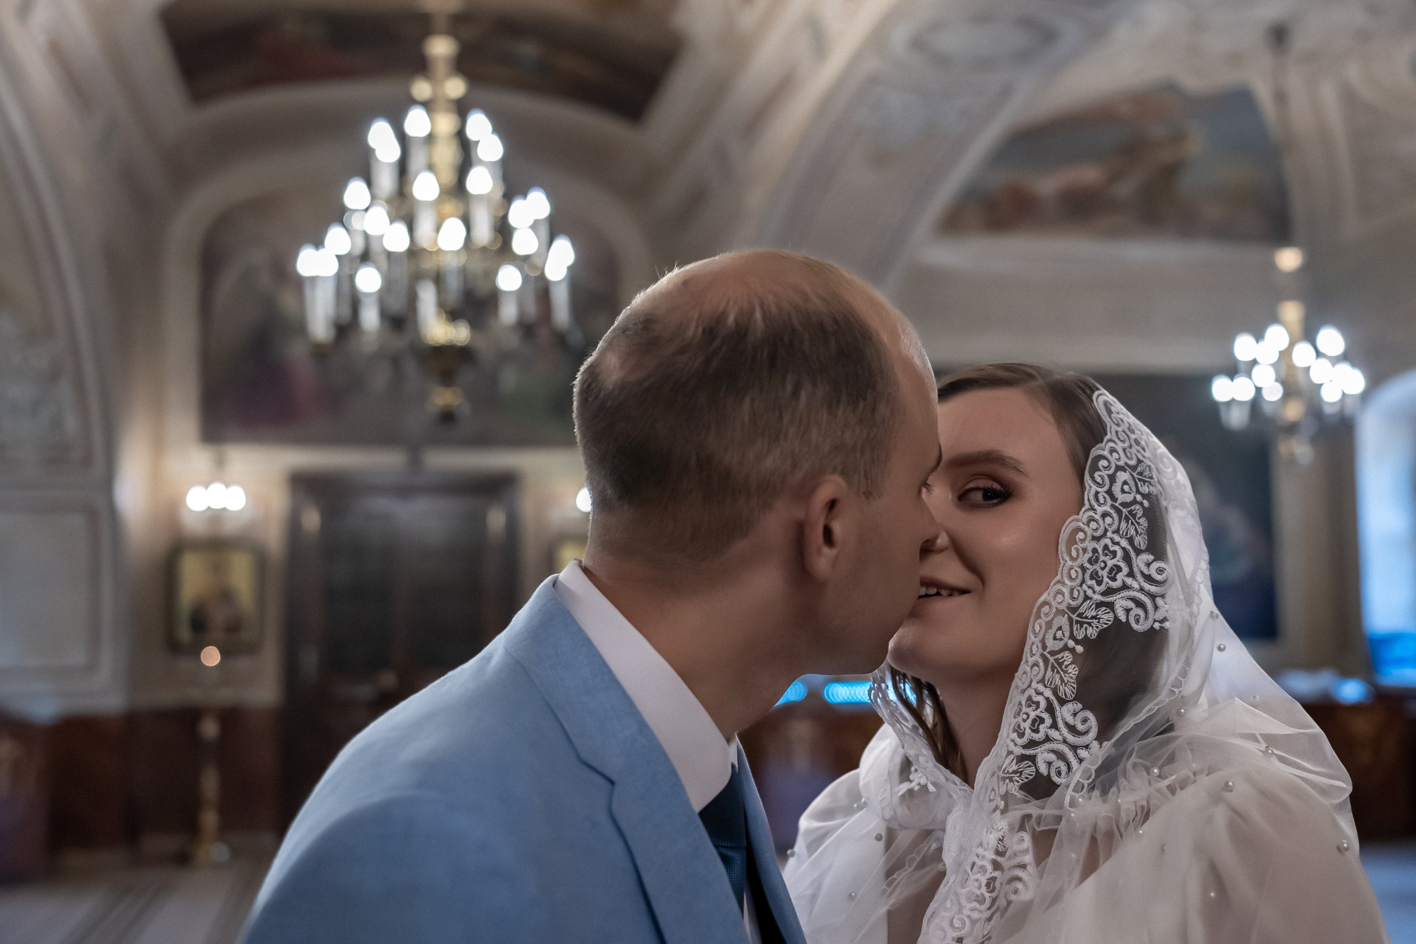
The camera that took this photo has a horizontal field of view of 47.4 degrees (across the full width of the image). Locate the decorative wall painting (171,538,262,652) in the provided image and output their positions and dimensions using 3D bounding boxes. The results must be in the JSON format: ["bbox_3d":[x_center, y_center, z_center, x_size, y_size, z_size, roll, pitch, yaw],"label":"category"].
[{"bbox_3d":[-3.025,0.769,9.924,0.545,0.698,0.080,1,-5,-11],"label":"decorative wall painting"}]

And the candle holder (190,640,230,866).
[{"bbox_3d":[-2.963,1.677,9.641,0.260,1.258,0.260,1,-5,-11],"label":"candle holder"}]

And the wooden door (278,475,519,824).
[{"bbox_3d":[-1.916,1.184,10.154,1.437,2.326,0.180,1,-5,-11],"label":"wooden door"}]

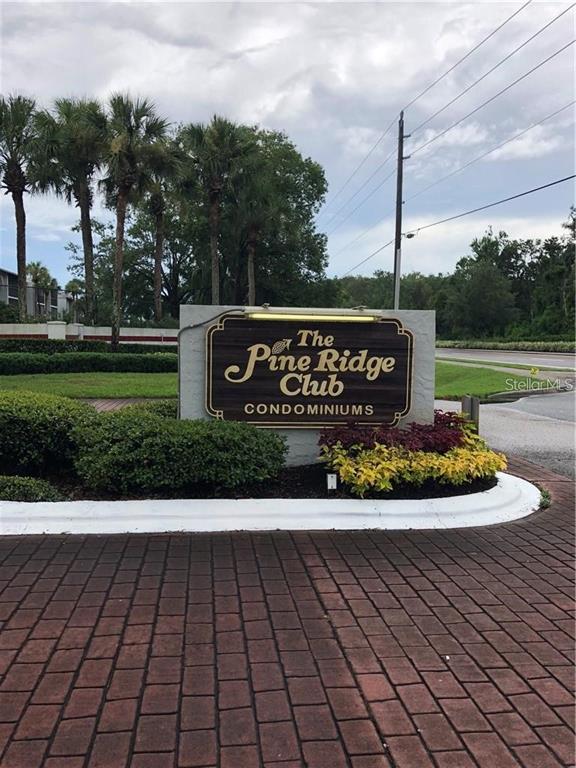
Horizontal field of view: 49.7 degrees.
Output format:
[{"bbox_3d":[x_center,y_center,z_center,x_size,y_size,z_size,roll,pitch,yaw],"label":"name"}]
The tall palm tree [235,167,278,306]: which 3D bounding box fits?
[{"bbox_3d":[-1.756,-6.236,34.000,2.600,10.910,2.600,0,3,-6],"label":"tall palm tree"}]

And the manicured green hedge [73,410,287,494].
[{"bbox_3d":[-0.966,0.621,5.800,1.870,0.620,0.900,0,3,-6],"label":"manicured green hedge"}]

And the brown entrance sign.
[{"bbox_3d":[0.205,-0.134,6.060,2.030,1.100,0.100,0,3,-6],"label":"brown entrance sign"}]

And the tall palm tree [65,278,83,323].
[{"bbox_3d":[-22.741,-6.936,66.000,2.000,8.266,2.000,0,3,-6],"label":"tall palm tree"}]

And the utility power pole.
[{"bbox_3d":[5.970,-7.410,33.000,0.750,13.793,0.400,0,3,-6],"label":"utility power pole"}]

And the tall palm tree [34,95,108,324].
[{"bbox_3d":[-10.157,-6.966,29.500,3.400,12.760,3.400,0,3,-6],"label":"tall palm tree"}]

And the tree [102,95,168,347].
[{"bbox_3d":[-6.716,-6.548,27.500,3.000,12.130,3.000,0,3,-6],"label":"tree"}]

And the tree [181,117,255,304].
[{"bbox_3d":[-3.639,-7.004,31.500,3.500,12.713,3.500,0,3,-6],"label":"tree"}]

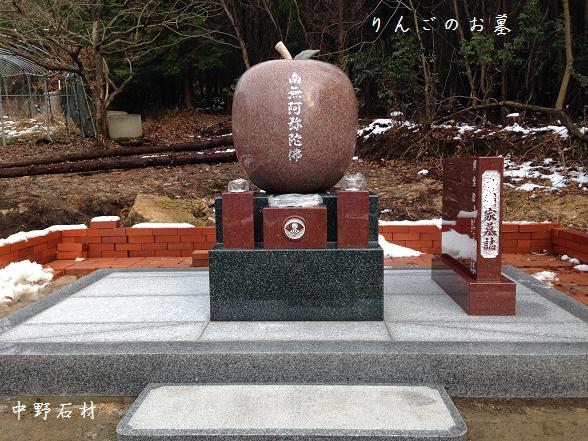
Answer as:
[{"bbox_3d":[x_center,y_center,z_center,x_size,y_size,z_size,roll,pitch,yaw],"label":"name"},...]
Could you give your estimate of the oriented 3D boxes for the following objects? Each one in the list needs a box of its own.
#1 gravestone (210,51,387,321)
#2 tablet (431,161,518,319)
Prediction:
[{"bbox_3d":[0.025,-0.288,3.217,0.863,1.477,1.019,-1,6,3],"label":"gravestone"},{"bbox_3d":[1.008,0.040,3.220,0.230,0.792,0.863,-1,6,2],"label":"tablet"}]

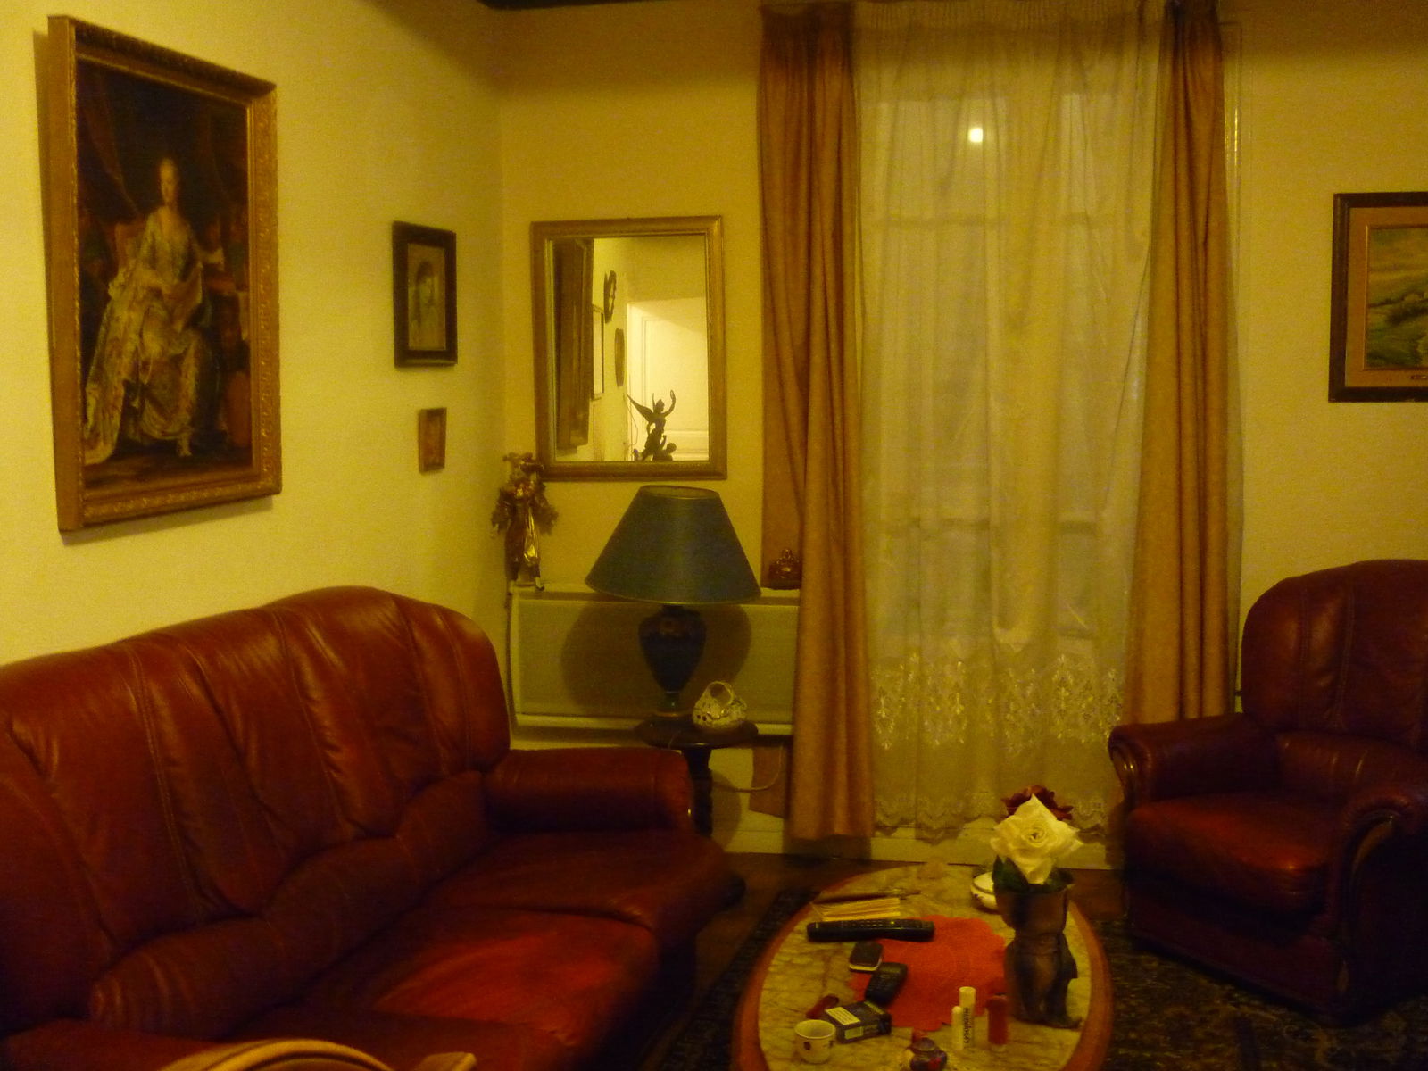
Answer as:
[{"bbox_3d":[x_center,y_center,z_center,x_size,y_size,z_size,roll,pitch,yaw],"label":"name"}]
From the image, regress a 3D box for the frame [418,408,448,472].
[{"bbox_3d":[-0.746,-0.252,3.602,0.020,0.167,0.130,1,8,15],"label":"frame"}]

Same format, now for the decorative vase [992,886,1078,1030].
[{"bbox_3d":[0.509,0.648,2.141,0.125,0.212,0.105,1,8,17],"label":"decorative vase"}]

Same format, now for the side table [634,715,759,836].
[{"bbox_3d":[-0.044,0.776,3.785,0.339,0.495,0.339,0,7,9],"label":"side table"}]

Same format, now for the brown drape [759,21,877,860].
[{"bbox_3d":[0.295,-0.279,3.870,0.335,2.367,0.150,0,7,9],"label":"brown drape"}]

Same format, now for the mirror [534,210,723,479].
[{"bbox_3d":[-0.249,-0.542,4.001,0.556,0.757,0.040,0,7,9],"label":"mirror"}]

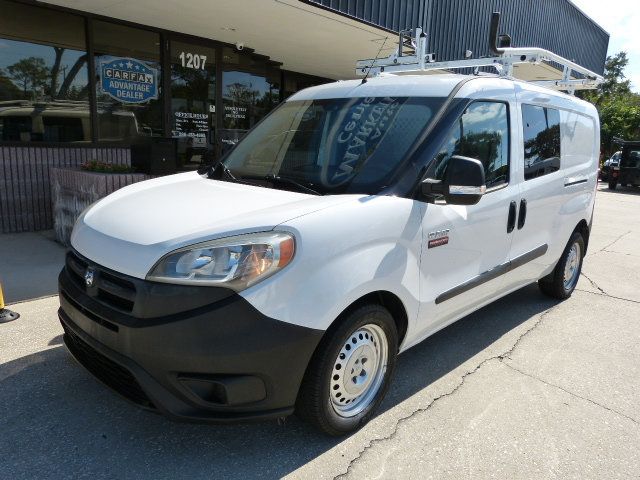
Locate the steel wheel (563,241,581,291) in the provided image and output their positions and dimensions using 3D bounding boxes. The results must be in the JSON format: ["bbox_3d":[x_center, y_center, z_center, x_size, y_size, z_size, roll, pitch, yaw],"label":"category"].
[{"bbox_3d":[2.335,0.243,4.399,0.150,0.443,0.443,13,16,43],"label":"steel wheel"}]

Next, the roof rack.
[{"bbox_3d":[1.363,-1.449,3.913,1.580,0.400,1.560,13,16,43],"label":"roof rack"}]

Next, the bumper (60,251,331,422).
[{"bbox_3d":[-0.809,0.335,2.294,1.740,0.630,0.660,13,16,43],"label":"bumper"}]

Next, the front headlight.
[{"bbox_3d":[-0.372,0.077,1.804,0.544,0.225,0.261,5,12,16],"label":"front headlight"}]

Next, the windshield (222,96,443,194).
[{"bbox_3d":[-0.017,-0.601,2.891,1.450,0.143,0.943,13,54,43],"label":"windshield"}]

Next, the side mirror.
[{"bbox_3d":[0.673,-0.298,2.306,0.240,0.260,0.210,13,16,43],"label":"side mirror"}]

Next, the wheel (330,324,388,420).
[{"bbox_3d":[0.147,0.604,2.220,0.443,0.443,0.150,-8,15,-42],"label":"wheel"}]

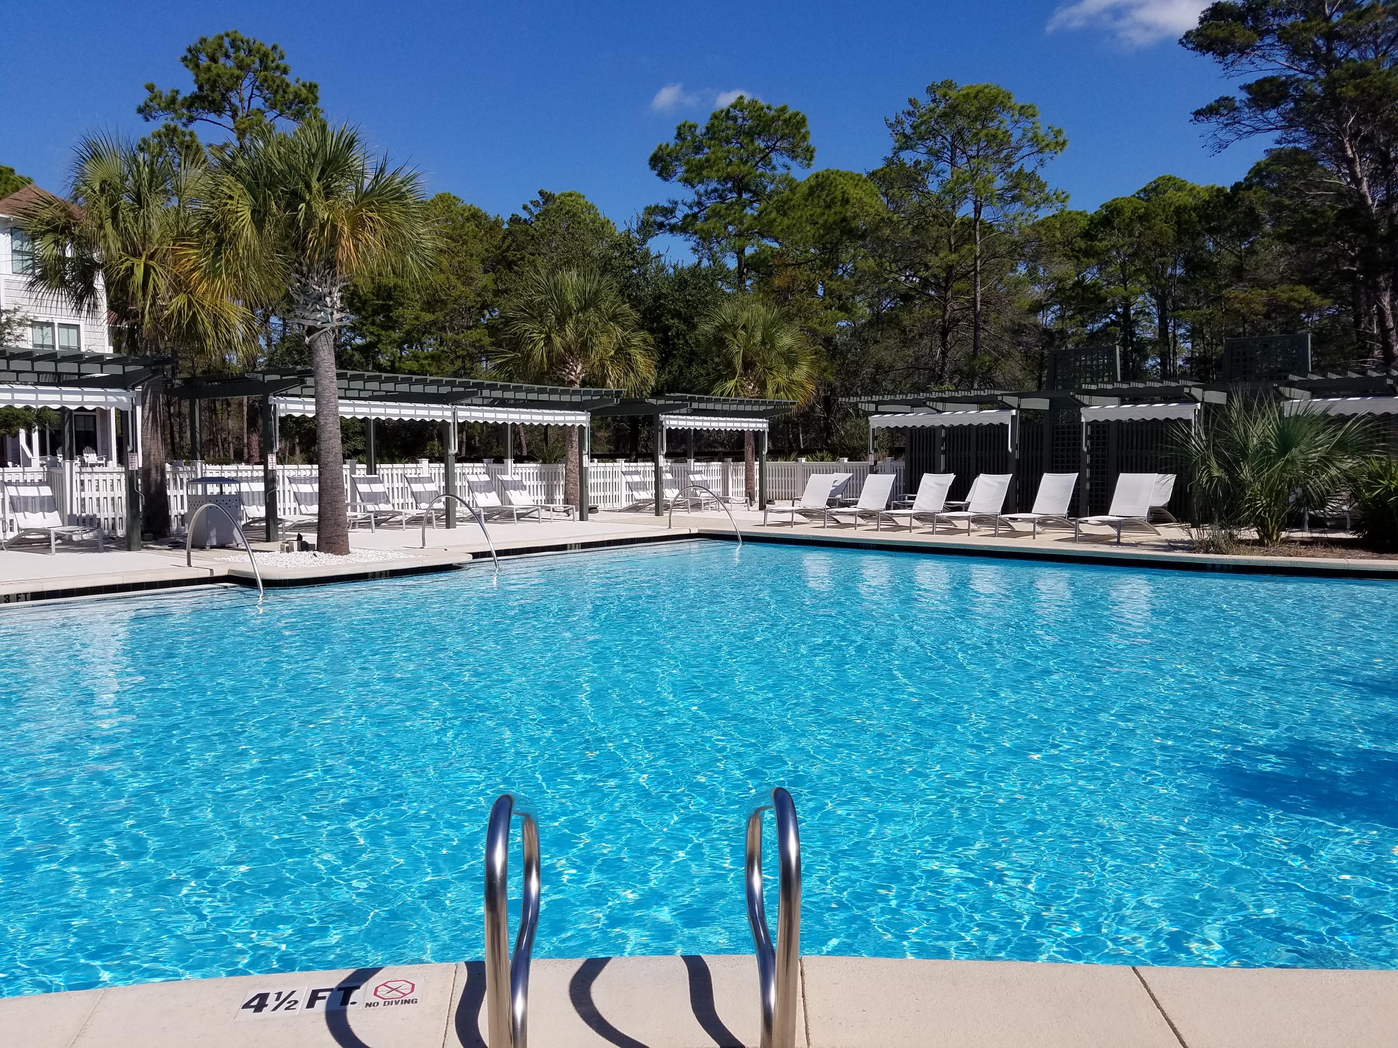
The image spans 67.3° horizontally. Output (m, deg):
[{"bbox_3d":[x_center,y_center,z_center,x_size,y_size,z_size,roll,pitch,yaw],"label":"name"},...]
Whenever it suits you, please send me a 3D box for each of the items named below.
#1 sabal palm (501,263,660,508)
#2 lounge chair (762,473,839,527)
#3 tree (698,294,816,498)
[{"bbox_3d":[-3.264,-3.601,28.231,4.187,6.541,4.187,0,4,-7],"label":"sabal palm"},{"bbox_3d":[2.250,-0.529,22.711,0.690,1.090,2.000,3,4,37],"label":"lounge chair"},{"bbox_3d":[1.929,-4.028,34.116,3.816,6.665,3.816,0,4,3],"label":"tree"}]

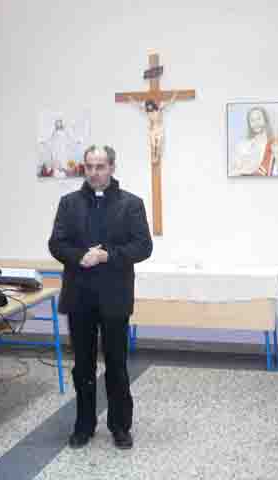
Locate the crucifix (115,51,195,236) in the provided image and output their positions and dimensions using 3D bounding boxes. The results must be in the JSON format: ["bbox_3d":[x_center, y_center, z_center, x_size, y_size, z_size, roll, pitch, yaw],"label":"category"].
[{"bbox_3d":[0.154,-0.797,7.378,0.691,1.530,0.120,1,4,14],"label":"crucifix"}]

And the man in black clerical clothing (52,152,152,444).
[{"bbox_3d":[-0.219,0.314,4.936,0.550,1.699,0.370,0,3,5],"label":"man in black clerical clothing"}]

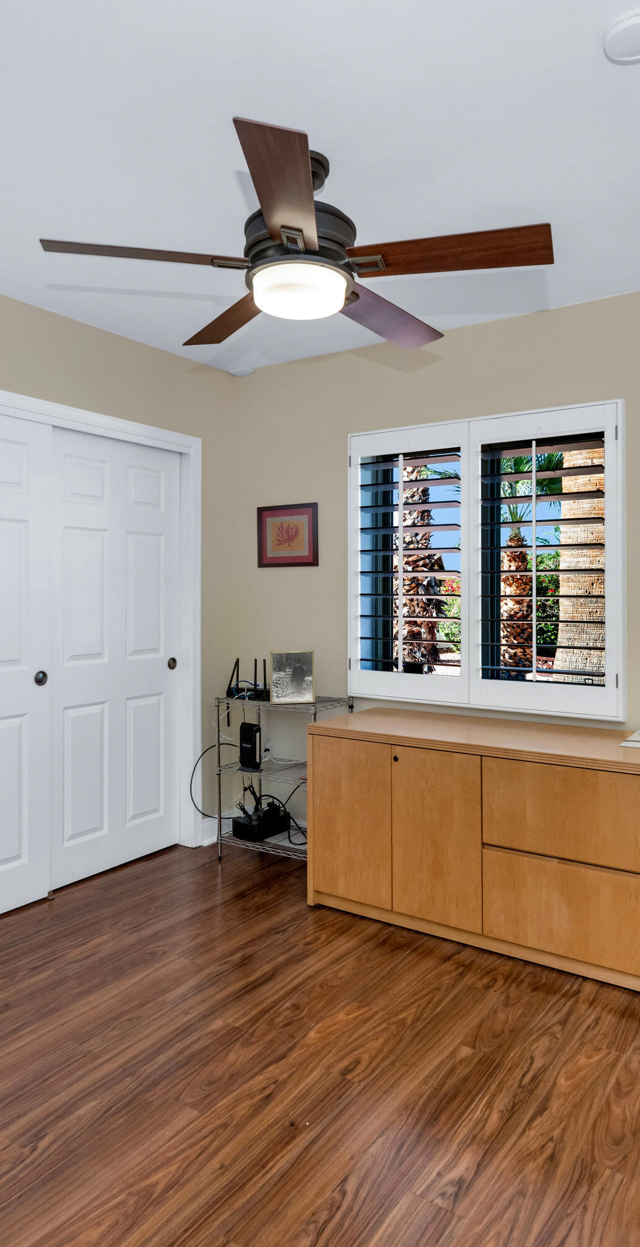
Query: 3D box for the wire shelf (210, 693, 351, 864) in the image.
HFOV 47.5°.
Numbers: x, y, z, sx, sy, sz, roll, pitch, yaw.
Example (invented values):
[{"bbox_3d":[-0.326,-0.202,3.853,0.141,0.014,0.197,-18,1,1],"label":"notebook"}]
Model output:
[{"bbox_3d":[-0.164,0.735,3.420,0.570,0.775,0.340,1,2,33],"label":"wire shelf"}]

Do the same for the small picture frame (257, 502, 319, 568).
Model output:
[{"bbox_3d":[-0.169,-0.438,3.650,0.360,0.310,0.025,1,2,33],"label":"small picture frame"}]

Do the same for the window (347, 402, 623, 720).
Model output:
[{"bbox_3d":[0.649,-0.250,3.129,1.225,1.240,0.080,1,2,33],"label":"window"}]

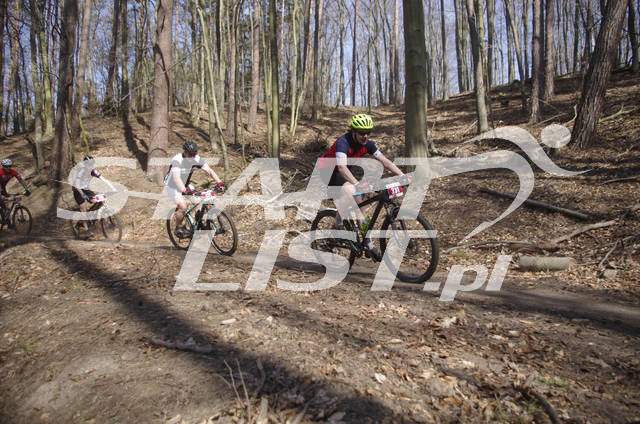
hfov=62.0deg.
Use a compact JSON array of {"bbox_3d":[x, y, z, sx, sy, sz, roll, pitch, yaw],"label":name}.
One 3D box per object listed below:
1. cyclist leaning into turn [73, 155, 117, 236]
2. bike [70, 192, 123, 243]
[{"bbox_3d":[-4.749,-0.310,11.140,0.820,1.640,0.580,-1,8,36],"label":"cyclist leaning into turn"},{"bbox_3d":[-4.726,0.153,11.193,1.868,1.040,0.720,-1,8,36],"label":"bike"}]

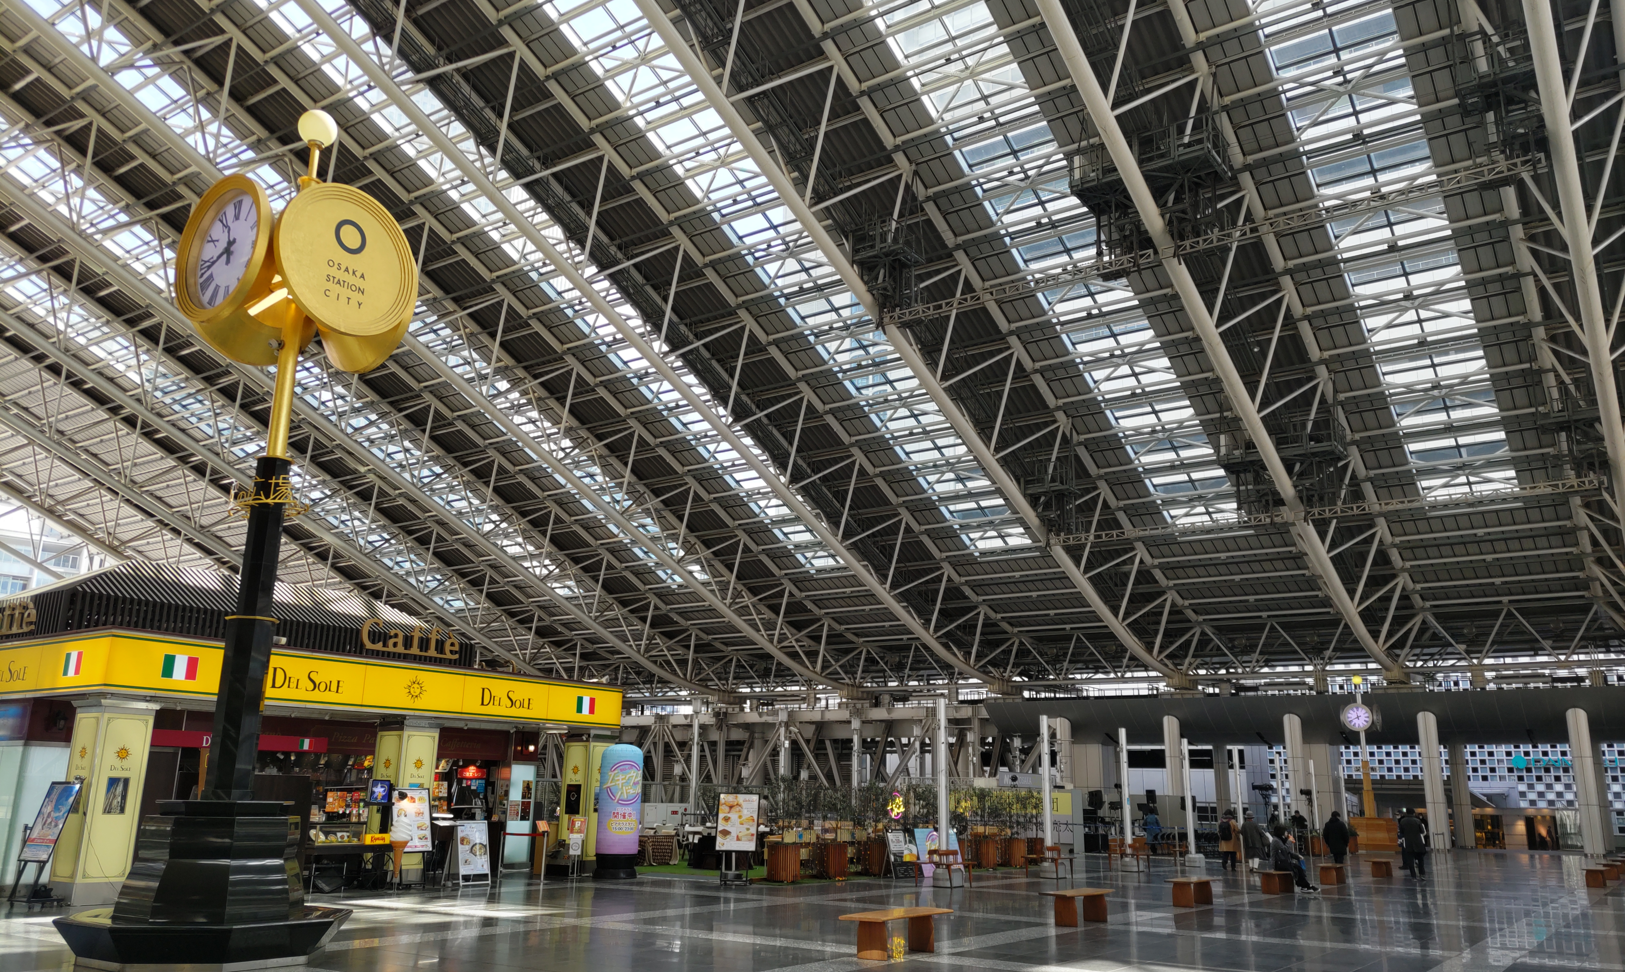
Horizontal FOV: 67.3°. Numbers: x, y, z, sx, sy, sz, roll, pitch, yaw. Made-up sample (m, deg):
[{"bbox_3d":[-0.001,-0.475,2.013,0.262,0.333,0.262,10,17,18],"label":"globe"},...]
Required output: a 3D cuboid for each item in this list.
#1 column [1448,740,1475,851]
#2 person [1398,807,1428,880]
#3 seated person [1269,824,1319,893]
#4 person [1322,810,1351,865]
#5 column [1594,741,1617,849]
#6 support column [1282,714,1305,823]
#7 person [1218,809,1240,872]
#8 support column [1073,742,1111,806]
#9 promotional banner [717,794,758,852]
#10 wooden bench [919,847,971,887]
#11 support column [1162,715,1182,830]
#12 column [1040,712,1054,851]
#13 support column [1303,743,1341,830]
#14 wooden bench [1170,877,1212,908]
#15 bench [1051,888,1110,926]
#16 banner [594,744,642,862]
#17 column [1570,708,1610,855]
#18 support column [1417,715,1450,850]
[{"bbox_3d":[30.739,14.624,57.697,0.740,4.860,0.740,-9,-18,34],"label":"column"},{"bbox_3d":[14.726,8.760,29.929,0.580,1.680,0.400,-6,-16,25],"label":"person"},{"bbox_3d":[9.670,7.450,24.463,0.880,1.280,0.580,-9,-18,34],"label":"seated person"},{"bbox_3d":[13.196,9.051,30.807,0.560,1.611,0.360,-7,-17,30],"label":"person"},{"bbox_3d":[35.229,13.926,54.645,0.740,4.860,0.740,-9,-18,34],"label":"column"},{"bbox_3d":[21.477,13.086,54.195,0.740,5.720,0.740,-9,-18,34],"label":"support column"},{"bbox_3d":[11.024,9.376,32.359,0.500,1.560,0.420,-11,-19,39],"label":"person"},{"bbox_3d":[15.133,16.330,65.473,1.700,4.840,1.700,-9,-18,34],"label":"support column"},{"bbox_3d":[-1.432,6.493,23.529,0.790,1.081,0.100,1,-15,2],"label":"promotional banner"},{"bbox_3d":[2.590,7.509,23.931,0.950,0.692,0.950,-9,-18,34],"label":"wooden bench"},{"bbox_3d":[19.126,15.387,64.216,0.900,6.373,0.900,-9,-18,34],"label":"support column"},{"bbox_3d":[5.420,6.978,28.162,0.165,3.304,0.165,-9,-18,34],"label":"column"},{"bbox_3d":[26.988,16.400,64.928,2.000,5.103,2.200,-9,-18,34],"label":"support column"},{"bbox_3d":[6.508,6.917,20.758,0.500,0.410,1.550,-9,-18,34],"label":"wooden bench"},{"bbox_3d":[3.633,5.757,16.651,0.480,0.410,1.550,-9,-18,34],"label":"bench"},{"bbox_3d":[-3.993,6.679,25.179,0.890,2.614,0.890,7,-16,-21],"label":"banner"},{"bbox_3d":[34.132,13.088,53.918,0.900,6.290,0.900,-9,-18,34],"label":"column"},{"bbox_3d":[26.184,12.466,51.469,0.740,5.740,0.740,-9,-18,34],"label":"support column"}]

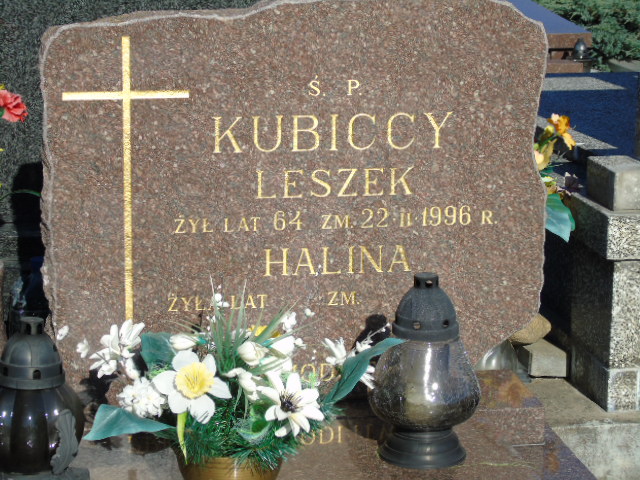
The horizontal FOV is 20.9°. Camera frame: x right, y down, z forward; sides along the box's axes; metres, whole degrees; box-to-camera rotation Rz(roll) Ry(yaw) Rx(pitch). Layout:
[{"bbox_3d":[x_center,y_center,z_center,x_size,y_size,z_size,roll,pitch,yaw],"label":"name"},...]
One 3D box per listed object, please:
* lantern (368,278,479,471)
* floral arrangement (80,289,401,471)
[{"bbox_3d":[0.158,0.190,2.618,0.168,0.285,0.168,-1,13,-8],"label":"lantern"},{"bbox_3d":[-0.114,0.224,2.413,0.430,0.320,0.290,-1,13,-8],"label":"floral arrangement"}]

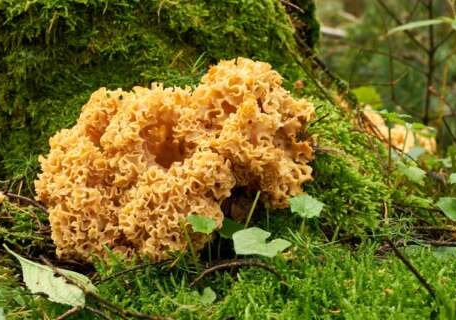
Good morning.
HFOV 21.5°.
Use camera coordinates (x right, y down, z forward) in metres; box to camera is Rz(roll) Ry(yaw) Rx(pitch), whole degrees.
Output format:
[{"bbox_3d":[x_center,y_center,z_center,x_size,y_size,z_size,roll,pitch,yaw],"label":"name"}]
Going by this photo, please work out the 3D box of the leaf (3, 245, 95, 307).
[{"bbox_3d":[-0.158,0.103,1.067,0.106,0.012,0.043,27,53,29],"label":"leaf"}]

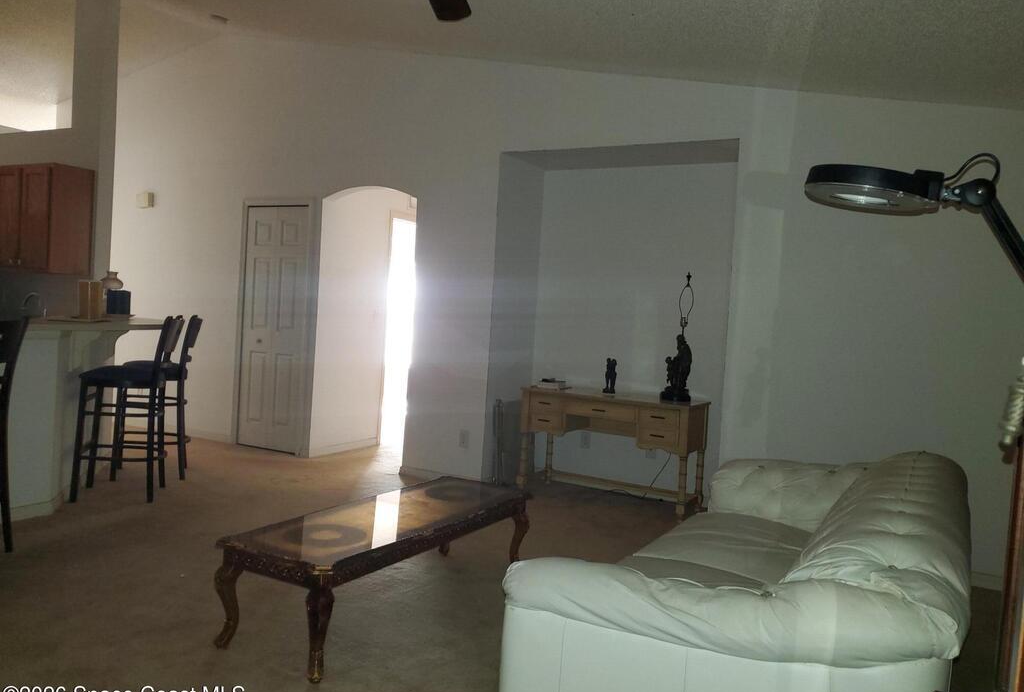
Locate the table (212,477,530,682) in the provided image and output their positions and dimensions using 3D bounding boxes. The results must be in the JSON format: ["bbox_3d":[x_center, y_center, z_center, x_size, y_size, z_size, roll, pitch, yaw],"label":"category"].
[{"bbox_3d":[-0.490,0.901,3.247,0.509,0.394,1.450,5,3,29],"label":"table"}]

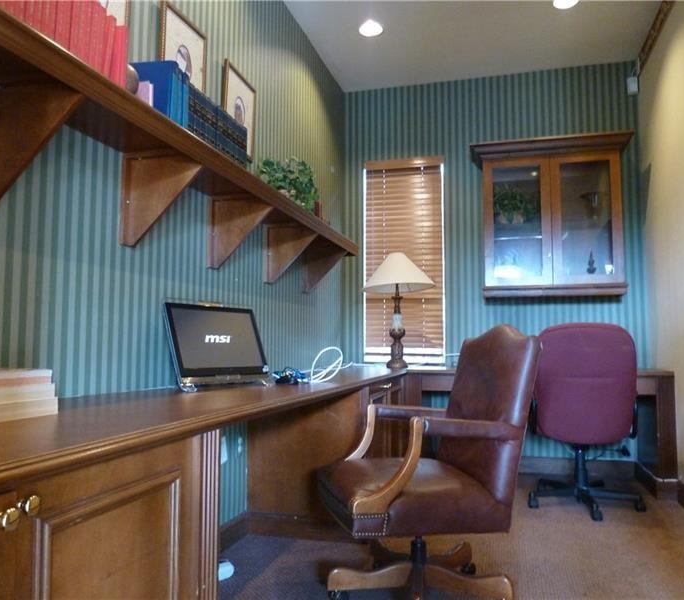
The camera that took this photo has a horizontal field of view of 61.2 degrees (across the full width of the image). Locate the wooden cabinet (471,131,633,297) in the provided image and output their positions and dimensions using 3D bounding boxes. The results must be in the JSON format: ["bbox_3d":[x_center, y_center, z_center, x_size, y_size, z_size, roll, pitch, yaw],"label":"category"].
[{"bbox_3d":[1.479,-0.552,4.104,1.058,1.075,0.404,-1,-5,16],"label":"wooden cabinet"}]

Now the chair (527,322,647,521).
[{"bbox_3d":[1.414,0.671,3.413,0.630,1.057,0.630,-1,-5,16],"label":"chair"}]

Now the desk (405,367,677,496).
[{"bbox_3d":[1.295,0.856,3.947,1.617,0.768,0.602,-1,-5,16],"label":"desk"}]

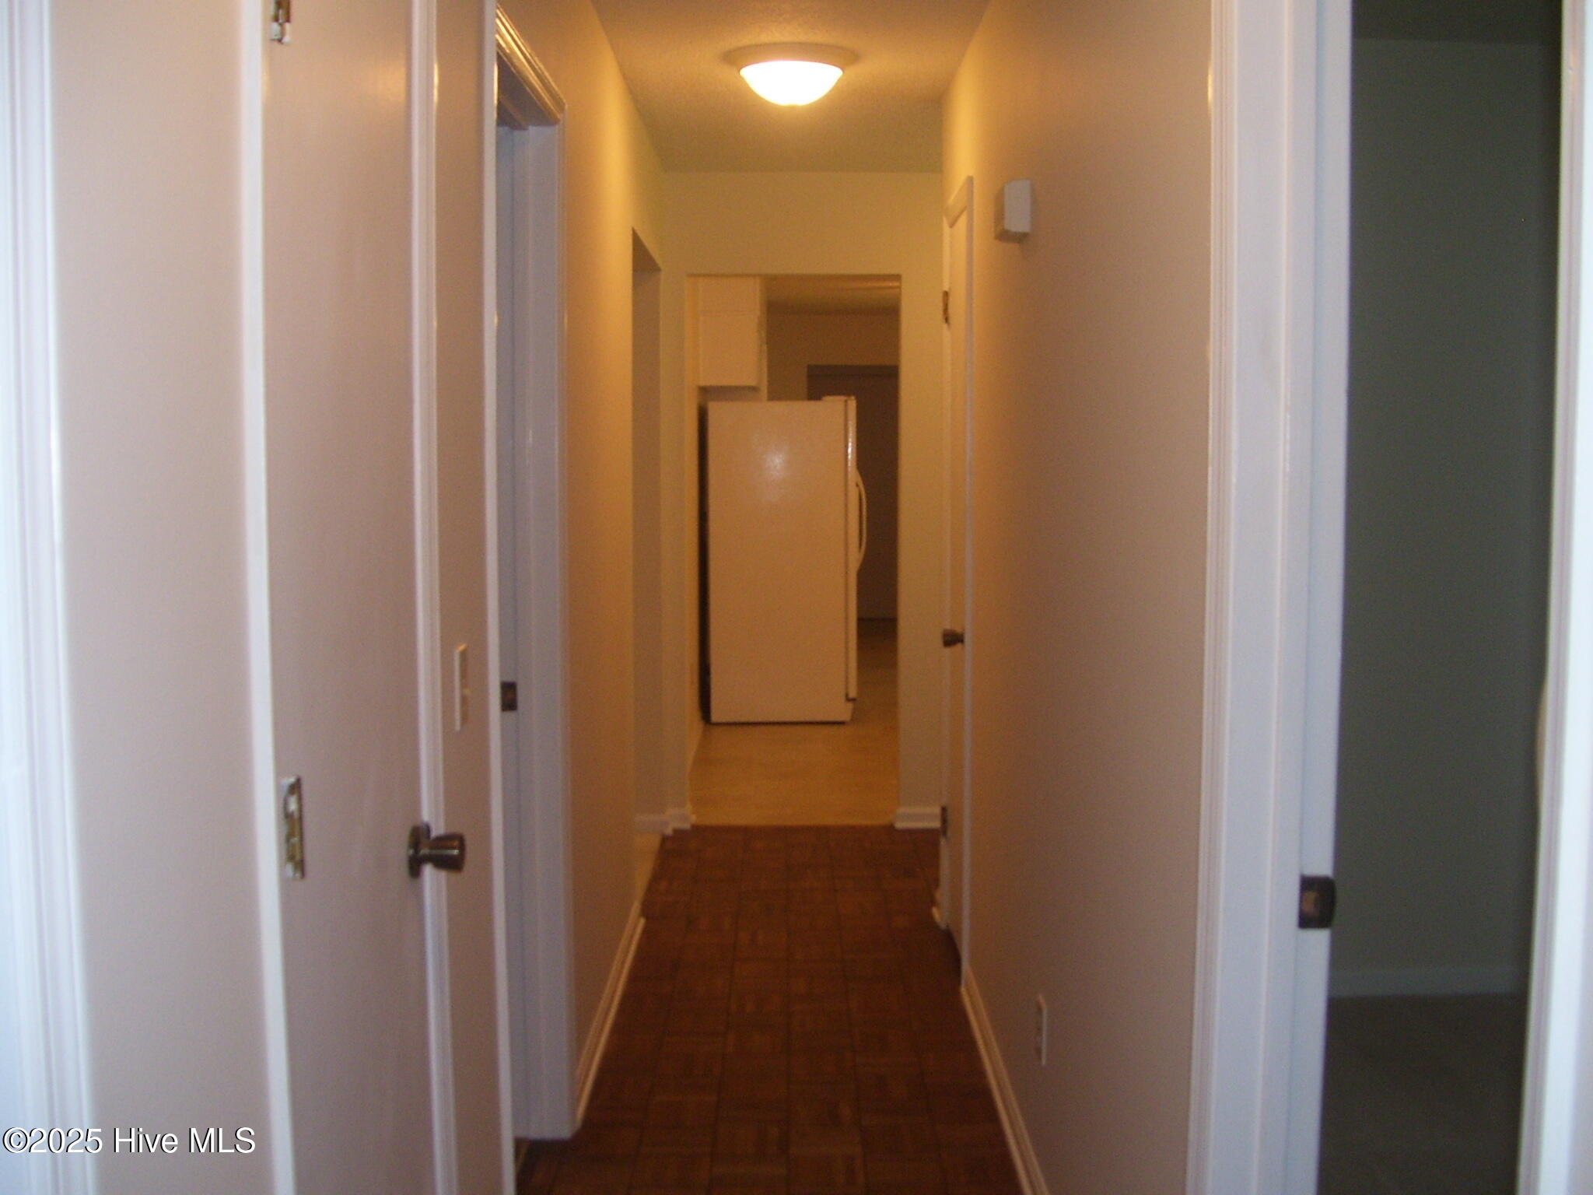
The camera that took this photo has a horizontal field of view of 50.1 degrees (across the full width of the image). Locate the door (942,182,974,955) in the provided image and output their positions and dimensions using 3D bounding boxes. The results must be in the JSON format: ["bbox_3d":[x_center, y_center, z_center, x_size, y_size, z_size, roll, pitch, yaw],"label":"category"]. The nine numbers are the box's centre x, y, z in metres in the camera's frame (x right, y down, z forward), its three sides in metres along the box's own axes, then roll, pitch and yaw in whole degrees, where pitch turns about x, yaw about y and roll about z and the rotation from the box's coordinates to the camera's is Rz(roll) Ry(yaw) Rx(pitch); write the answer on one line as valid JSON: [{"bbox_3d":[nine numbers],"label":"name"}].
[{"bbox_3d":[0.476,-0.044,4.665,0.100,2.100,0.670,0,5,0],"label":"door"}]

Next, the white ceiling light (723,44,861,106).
[{"bbox_3d":[-0.011,-1.340,4.424,0.340,0.125,0.340,0,5,0],"label":"white ceiling light"}]

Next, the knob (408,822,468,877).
[{"bbox_3d":[-0.434,0.307,2.066,0.058,0.062,0.062,0,5,0],"label":"knob"}]

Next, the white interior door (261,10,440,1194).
[{"bbox_3d":[-0.475,0.213,1.797,0.040,2.030,0.620,0,5,0],"label":"white interior door"}]

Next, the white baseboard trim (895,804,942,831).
[{"bbox_3d":[0.474,0.822,6.415,0.210,0.085,0.022,0,5,0],"label":"white baseboard trim"}]

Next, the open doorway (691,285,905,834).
[{"bbox_3d":[-0.009,-0.167,6.391,0.790,2.066,0.120,0,5,0],"label":"open doorway"}]

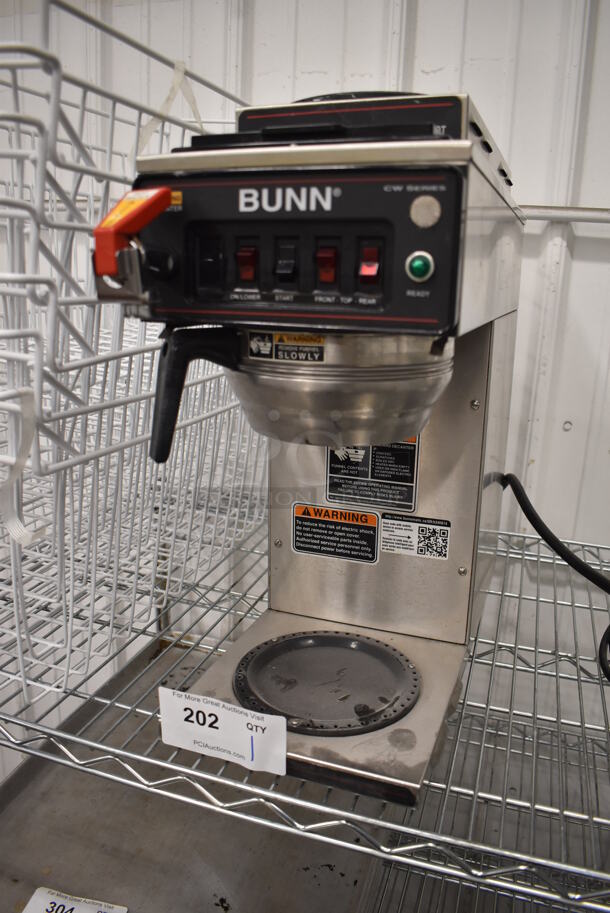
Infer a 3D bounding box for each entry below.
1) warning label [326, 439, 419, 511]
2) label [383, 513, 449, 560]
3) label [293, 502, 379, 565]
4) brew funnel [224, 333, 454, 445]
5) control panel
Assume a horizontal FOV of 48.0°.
[{"bbox_3d":[0.064,0.007,0.655,0.089,0.086,0.002,6,15,20],"label":"warning label"},{"bbox_3d":[0.105,0.077,0.655,0.066,0.040,0.002,6,15,20],"label":"label"},{"bbox_3d":[0.029,0.077,0.686,0.092,0.055,0.002,6,15,20],"label":"label"},{"bbox_3d":[0.026,-0.059,0.540,0.177,0.097,0.177,6,15,20],"label":"brew funnel"},{"bbox_3d":[-0.010,-0.127,0.425,0.213,0.094,0.020,6,15,20],"label":"control panel"}]

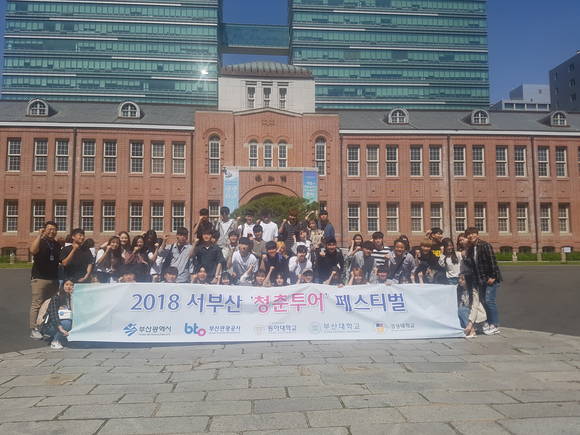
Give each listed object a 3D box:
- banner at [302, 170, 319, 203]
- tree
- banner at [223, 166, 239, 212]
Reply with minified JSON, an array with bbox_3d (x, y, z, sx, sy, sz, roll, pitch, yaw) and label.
[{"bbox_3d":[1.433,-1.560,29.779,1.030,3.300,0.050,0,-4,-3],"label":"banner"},{"bbox_3d":[-0.611,0.875,18.372,3.700,3.500,3.500,0,-4,-3],"label":"tree"},{"bbox_3d":[-3.956,-1.582,29.468,1.050,3.600,0.050,0,-4,-3],"label":"banner"}]

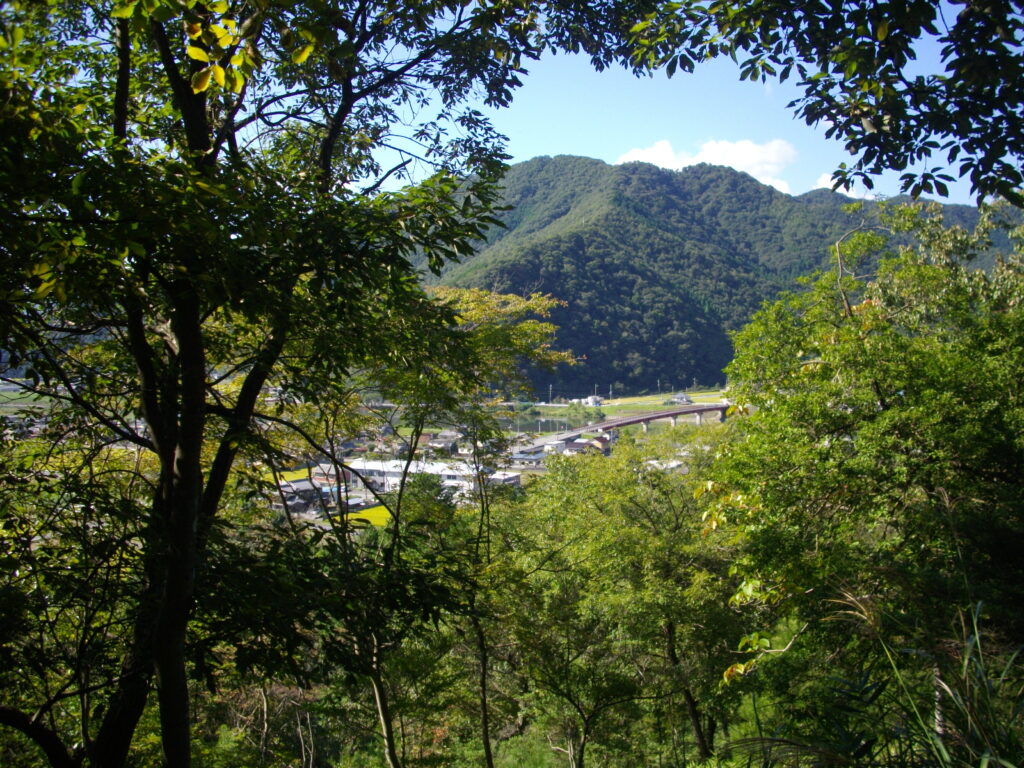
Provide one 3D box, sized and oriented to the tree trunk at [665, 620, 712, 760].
[{"bbox_3d":[2.338,4.061,14.500,0.580,1.870,0.350,0,3,0],"label":"tree trunk"}]

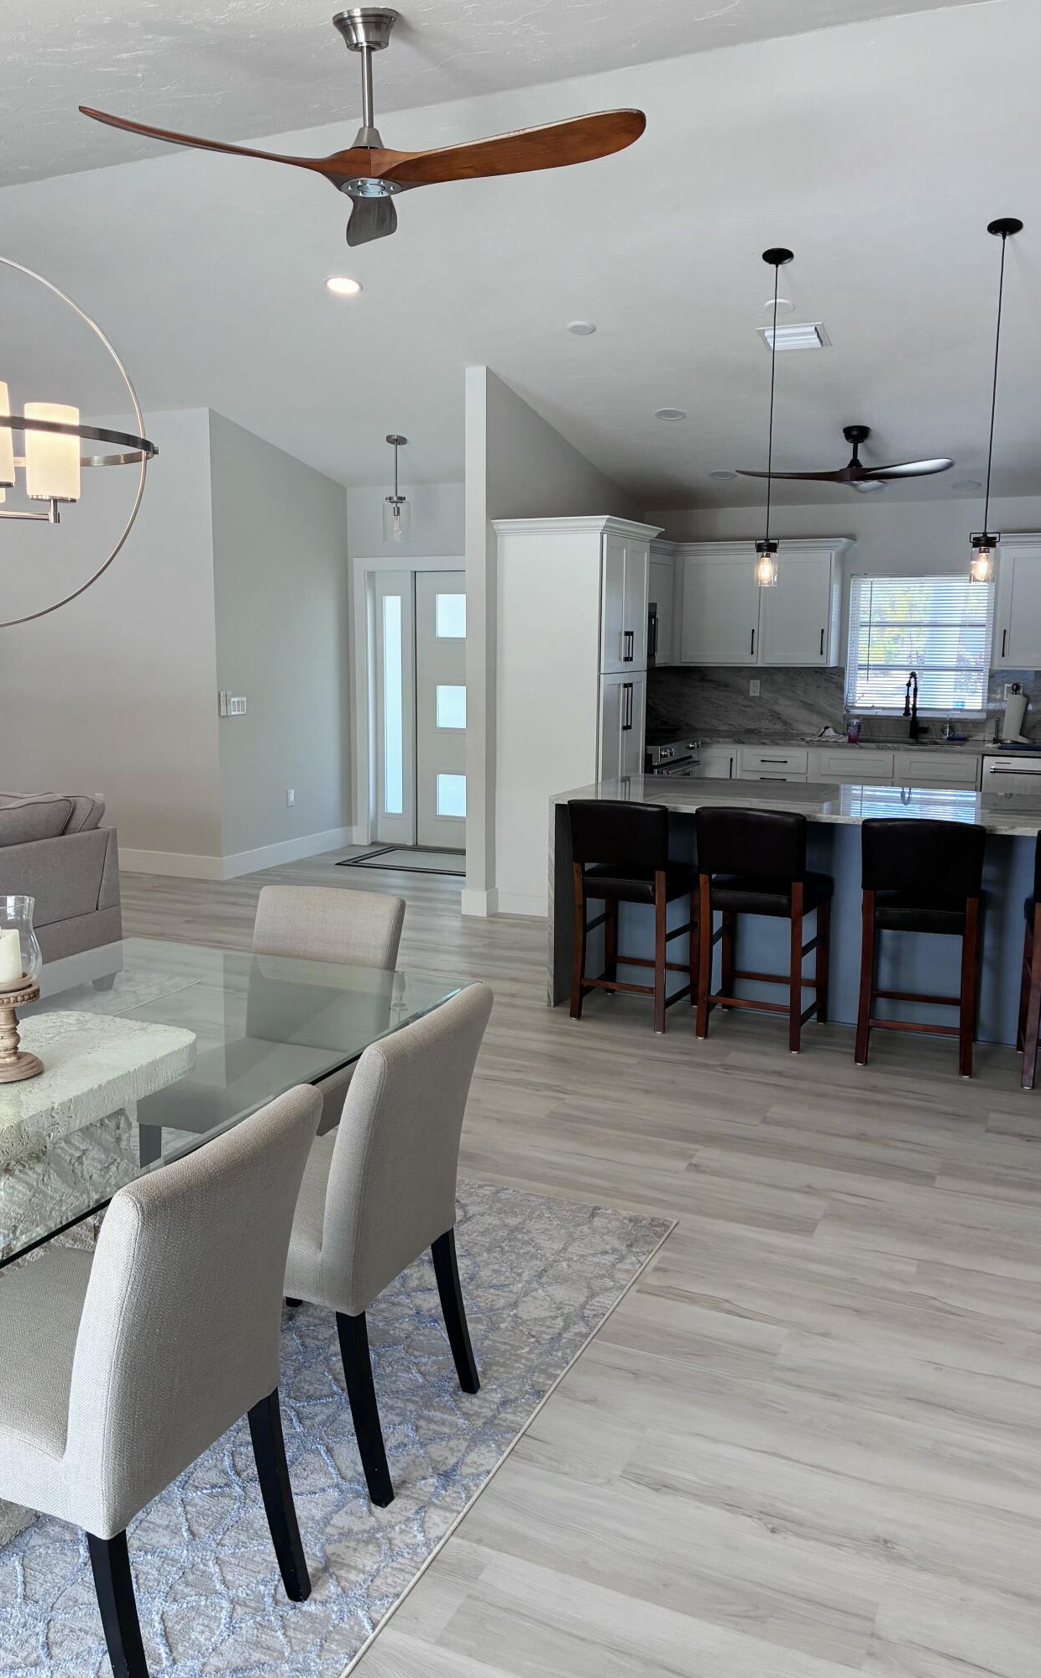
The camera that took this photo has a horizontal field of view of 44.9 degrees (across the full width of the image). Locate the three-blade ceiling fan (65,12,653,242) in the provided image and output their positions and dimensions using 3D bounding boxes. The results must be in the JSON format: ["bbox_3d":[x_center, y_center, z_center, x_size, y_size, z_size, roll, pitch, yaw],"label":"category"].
[{"bbox_3d":[-0.419,-1.982,3.486,1.370,0.450,1.240,-1,9,-6],"label":"three-blade ceiling fan"}]

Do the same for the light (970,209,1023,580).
[{"bbox_3d":[1.824,-1.667,4.858,0.130,1.335,0.130,5,10,25],"label":"light"}]

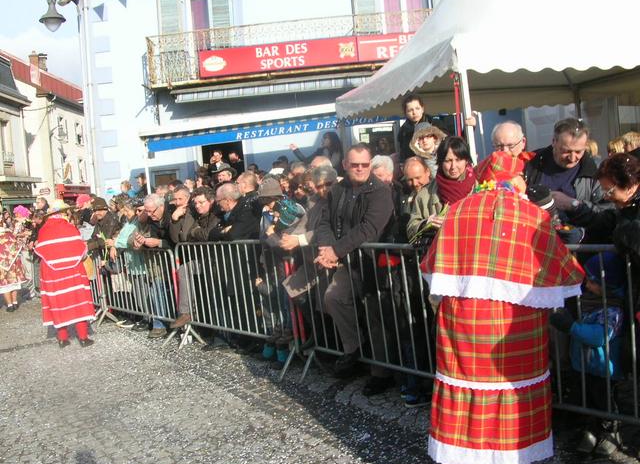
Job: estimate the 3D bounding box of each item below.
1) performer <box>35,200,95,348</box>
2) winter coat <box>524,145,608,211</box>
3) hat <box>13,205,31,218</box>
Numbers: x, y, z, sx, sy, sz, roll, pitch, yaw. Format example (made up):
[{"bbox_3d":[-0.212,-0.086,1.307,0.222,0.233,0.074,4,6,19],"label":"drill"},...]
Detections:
[{"bbox_3d":[-3.058,0.479,7.821,0.670,1.730,0.520,-5,3,-6],"label":"performer"},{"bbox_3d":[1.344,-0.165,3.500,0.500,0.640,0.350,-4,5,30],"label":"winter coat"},{"bbox_3d":[-4.521,-0.310,9.800,0.230,0.190,0.250,-4,5,30],"label":"hat"}]

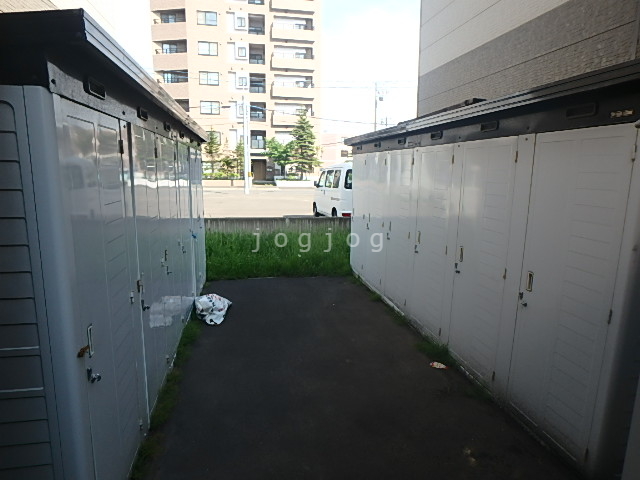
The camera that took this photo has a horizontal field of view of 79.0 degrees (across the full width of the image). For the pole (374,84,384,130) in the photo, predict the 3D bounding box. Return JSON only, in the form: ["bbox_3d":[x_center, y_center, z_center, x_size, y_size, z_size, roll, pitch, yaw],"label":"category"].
[{"bbox_3d":[7.018,-13.061,48.074,1.000,12.188,0.500,1,10,0],"label":"pole"}]

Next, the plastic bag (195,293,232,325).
[{"bbox_3d":[-1.157,0.741,4.199,0.400,0.250,0.340,-2,10,-14],"label":"plastic bag"}]

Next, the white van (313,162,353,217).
[{"bbox_3d":[0.820,-1.540,12.650,1.480,1.880,3.420,-2,10,-15],"label":"white van"}]

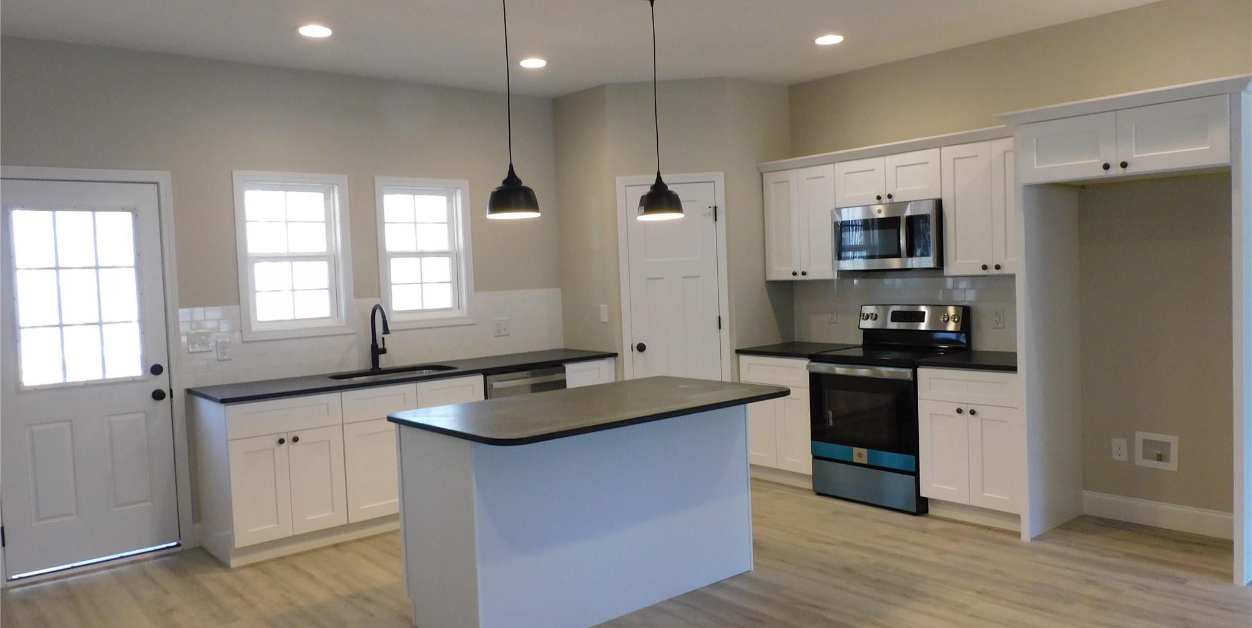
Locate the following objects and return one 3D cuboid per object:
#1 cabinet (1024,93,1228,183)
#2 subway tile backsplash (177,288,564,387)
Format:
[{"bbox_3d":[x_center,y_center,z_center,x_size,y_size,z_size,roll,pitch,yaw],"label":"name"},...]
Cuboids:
[{"bbox_3d":[2.574,-0.827,4.322,0.627,0.306,0.917,-5,4,-40],"label":"cabinet"},{"bbox_3d":[-1.491,0.121,5.745,2.643,0.462,0.018,-5,4,-40],"label":"subway tile backsplash"}]

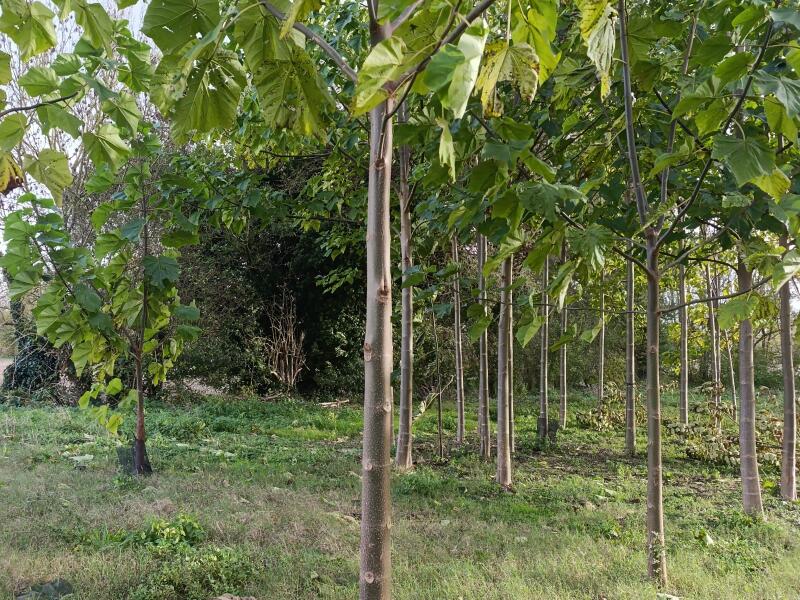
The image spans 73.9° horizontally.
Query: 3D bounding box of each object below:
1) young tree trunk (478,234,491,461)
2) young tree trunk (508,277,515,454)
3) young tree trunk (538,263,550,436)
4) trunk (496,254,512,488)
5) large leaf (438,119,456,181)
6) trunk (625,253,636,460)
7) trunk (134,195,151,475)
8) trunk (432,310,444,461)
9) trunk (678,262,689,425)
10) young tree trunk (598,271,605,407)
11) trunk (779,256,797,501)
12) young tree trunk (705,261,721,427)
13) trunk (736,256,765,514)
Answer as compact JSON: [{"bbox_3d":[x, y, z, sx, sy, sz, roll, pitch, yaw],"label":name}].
[{"bbox_3d":[1.209,0.634,7.557,0.125,3.180,0.120,0,-5,0],"label":"young tree trunk"},{"bbox_3d":[1.676,0.934,7.917,0.100,2.649,0.100,0,-5,0],"label":"young tree trunk"},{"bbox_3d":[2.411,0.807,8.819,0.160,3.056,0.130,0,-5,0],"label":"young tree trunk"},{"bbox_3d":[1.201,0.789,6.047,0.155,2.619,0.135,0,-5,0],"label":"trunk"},{"bbox_3d":[0.250,-0.793,2.800,0.110,0.330,0.100,0,-5,0],"label":"large leaf"},{"bbox_3d":[3.363,0.780,7.754,0.130,2.924,0.120,0,-5,0],"label":"trunk"},{"bbox_3d":[-3.197,0.418,6.599,0.130,3.432,0.120,0,-5,0],"label":"trunk"},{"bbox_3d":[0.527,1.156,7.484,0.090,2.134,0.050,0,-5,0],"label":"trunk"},{"bbox_3d":[5.776,0.873,10.829,0.145,3.310,0.140,0,-5,0],"label":"trunk"},{"bbox_3d":[5.073,0.972,13.360,0.110,3.460,0.100,0,-5,0],"label":"young tree trunk"},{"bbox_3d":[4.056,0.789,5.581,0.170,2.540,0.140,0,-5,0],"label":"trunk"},{"bbox_3d":[5.985,0.885,10.164,0.140,3.162,0.130,0,-5,0],"label":"young tree trunk"},{"bbox_3d":[3.342,0.799,5.091,0.165,2.437,0.145,0,-5,0],"label":"trunk"}]

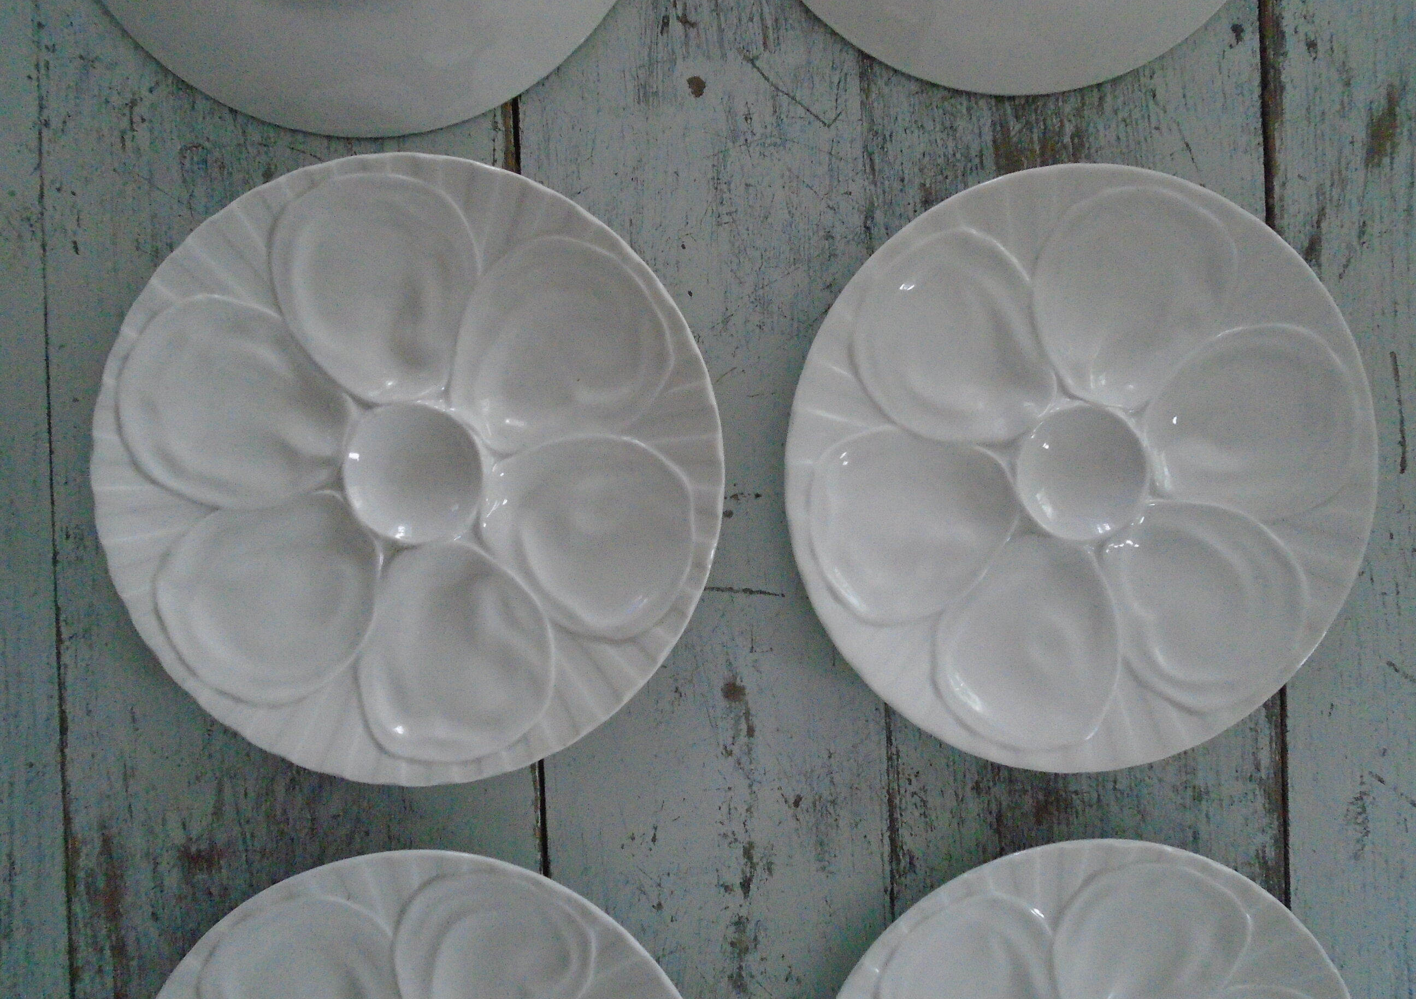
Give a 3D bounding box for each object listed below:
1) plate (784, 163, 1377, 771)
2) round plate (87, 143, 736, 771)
[{"bbox_3d":[0.152,-0.011,0.441,0.245,0.026,0.245,0,94,-3],"label":"plate"},{"bbox_3d":[-0.116,-0.010,0.426,0.245,0.026,0.245,0,94,-3],"label":"round plate"}]

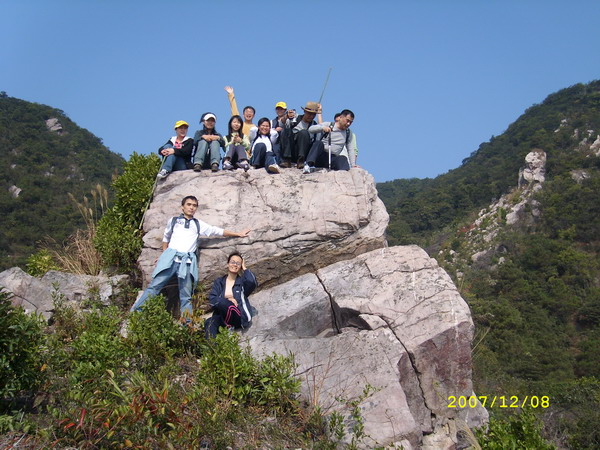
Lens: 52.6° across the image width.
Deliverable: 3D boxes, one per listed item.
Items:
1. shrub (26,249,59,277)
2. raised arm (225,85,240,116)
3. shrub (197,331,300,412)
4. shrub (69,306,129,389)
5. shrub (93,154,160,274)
[{"bbox_3d":[-3.792,0.565,8.900,0.510,0.450,0.460,0,-5,0],"label":"shrub"},{"bbox_3d":[-0.994,-1.832,9.000,0.160,0.530,0.140,-12,-3,-1],"label":"raised arm"},{"bbox_3d":[-0.501,1.425,5.900,1.000,0.800,0.750,0,-5,0],"label":"shrub"},{"bbox_3d":[-2.126,1.292,6.400,0.640,0.850,0.620,0,-5,0],"label":"shrub"},{"bbox_3d":[-2.445,-0.163,8.600,0.980,1.720,0.950,0,-5,0],"label":"shrub"}]

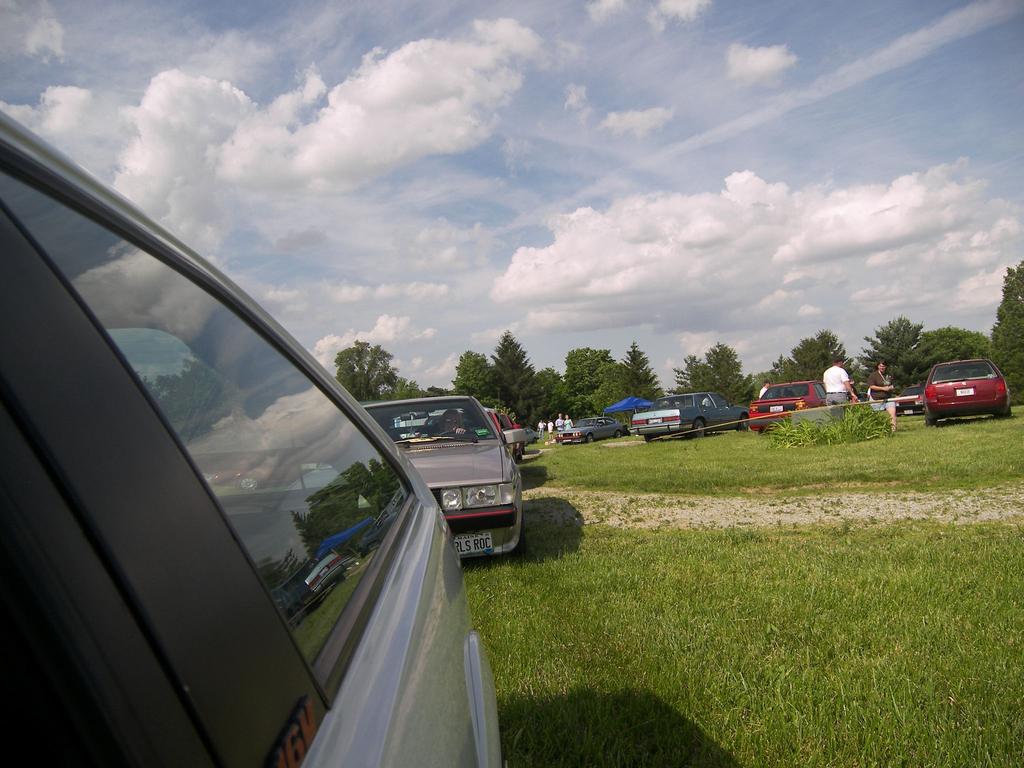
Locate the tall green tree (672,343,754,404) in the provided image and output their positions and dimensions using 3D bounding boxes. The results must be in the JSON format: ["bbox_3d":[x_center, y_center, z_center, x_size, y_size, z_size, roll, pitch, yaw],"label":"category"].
[{"bbox_3d":[16.337,-0.072,56.839,6.000,6.400,5.300,-6,-3,0],"label":"tall green tree"}]

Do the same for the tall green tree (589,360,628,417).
[{"bbox_3d":[9.377,1.076,65.823,4.600,6.561,4.600,-6,-3,0],"label":"tall green tree"}]

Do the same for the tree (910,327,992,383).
[{"bbox_3d":[35.949,-1.734,57.854,6.200,5.800,5.600,-6,-3,0],"label":"tree"}]

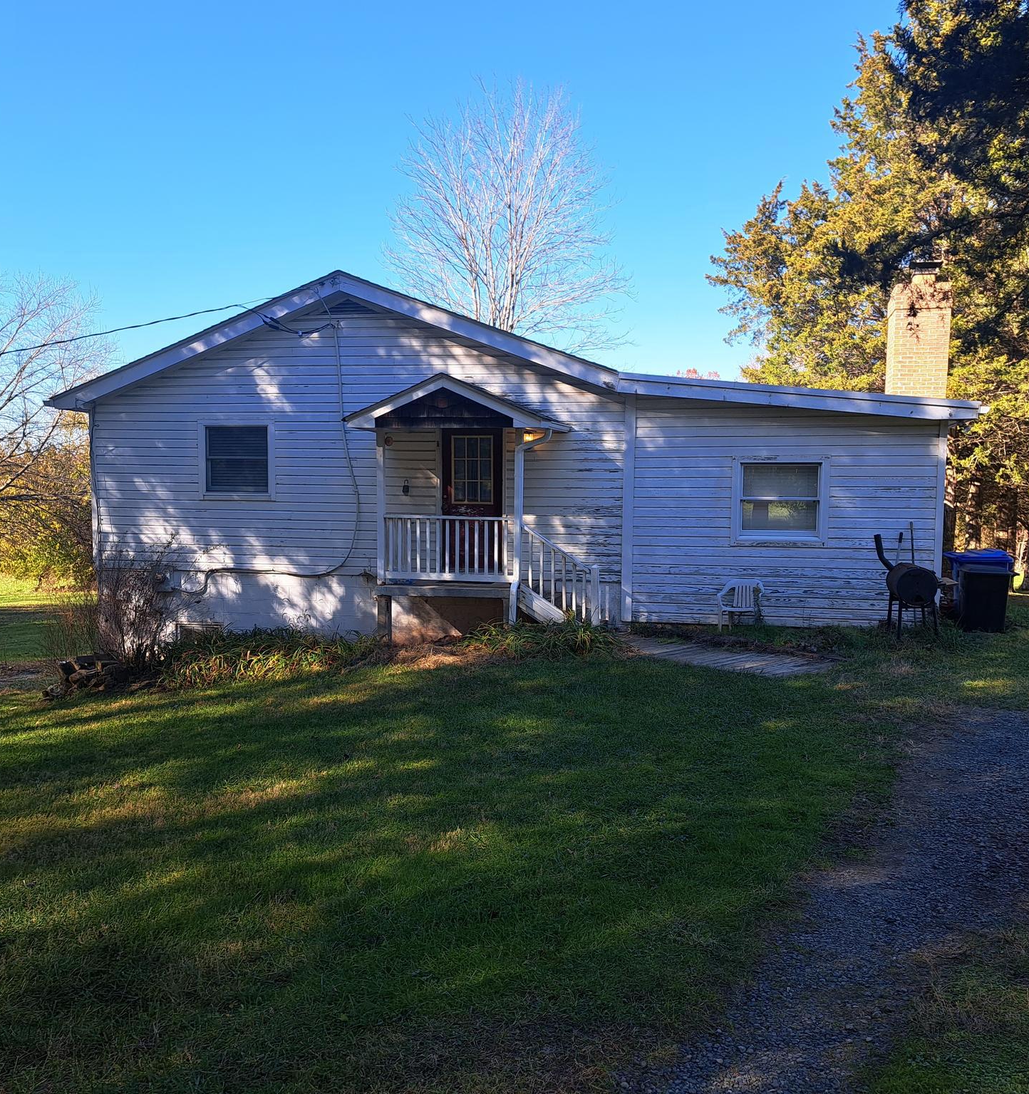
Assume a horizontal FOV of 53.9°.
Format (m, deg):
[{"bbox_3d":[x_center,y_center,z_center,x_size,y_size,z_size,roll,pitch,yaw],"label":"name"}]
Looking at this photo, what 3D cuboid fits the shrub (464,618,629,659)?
[{"bbox_3d":[0.355,1.079,11.900,1.800,0.420,0.900,1,4,12],"label":"shrub"}]

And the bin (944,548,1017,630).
[{"bbox_3d":[6.198,0.596,13.400,0.750,1.000,0.700,1,4,12],"label":"bin"}]

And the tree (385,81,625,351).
[{"bbox_3d":[-0.212,-6.356,29.000,7.000,14.200,7.000,1,4,12],"label":"tree"}]

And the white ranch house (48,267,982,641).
[{"bbox_3d":[0.292,-1.630,17.538,13.100,5.500,10.400,1,4,12],"label":"white ranch house"}]

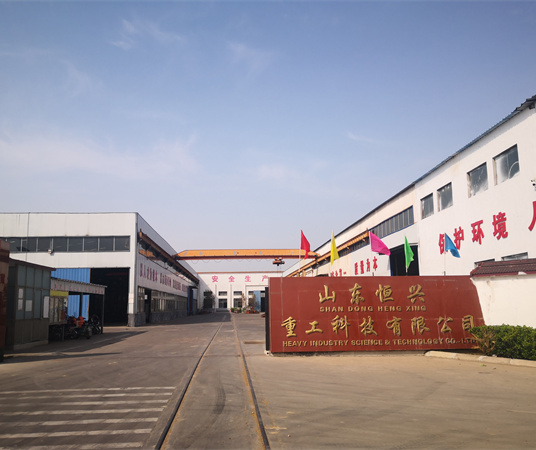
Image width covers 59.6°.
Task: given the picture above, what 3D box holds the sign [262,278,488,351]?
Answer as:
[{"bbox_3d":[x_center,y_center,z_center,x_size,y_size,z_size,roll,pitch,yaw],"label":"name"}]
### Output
[{"bbox_3d":[3.157,2.599,13.796,6.190,2.131,0.400,0,-10,-3],"label":"sign"}]

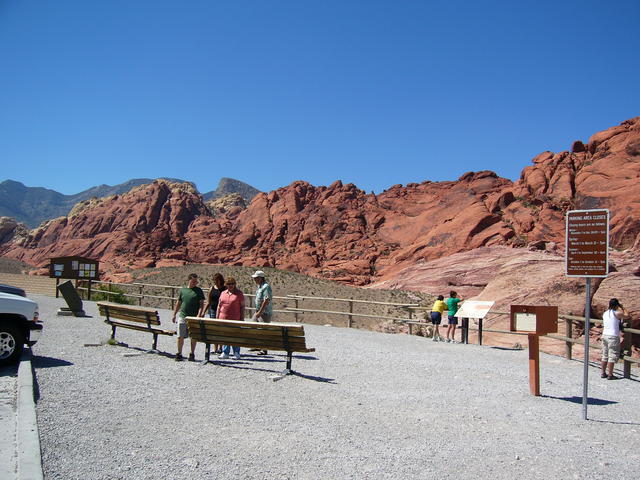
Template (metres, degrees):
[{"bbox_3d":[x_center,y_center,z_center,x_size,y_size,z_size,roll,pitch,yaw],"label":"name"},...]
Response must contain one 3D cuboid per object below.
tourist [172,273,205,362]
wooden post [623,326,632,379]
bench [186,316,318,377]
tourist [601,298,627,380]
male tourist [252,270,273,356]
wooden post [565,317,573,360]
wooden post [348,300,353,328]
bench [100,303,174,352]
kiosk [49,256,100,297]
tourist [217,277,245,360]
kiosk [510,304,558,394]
[{"bbox_3d":[-2.579,1.516,12.745,0.580,1.720,0.360,2,-3,-14],"label":"tourist"},{"bbox_3d":[6.221,2.224,13.079,0.140,1.120,0.140,2,-3,-11],"label":"wooden post"},{"bbox_3d":[-1.300,1.929,12.096,2.450,0.850,0.600,0,-3,26],"label":"bench"},{"bbox_3d":[5.861,1.962,12.942,0.400,1.620,0.450,4,-4,-41],"label":"tourist"},{"bbox_3d":[-1.274,1.590,14.146,0.360,1.790,0.450,4,-4,-37],"label":"male tourist"},{"bbox_3d":[6.120,2.378,15.879,0.140,1.120,0.140,3,-3,-23],"label":"wooden post"},{"bbox_3d":[1.140,2.705,23.929,0.150,1.100,0.150,-1,-4,41],"label":"wooden post"},{"bbox_3d":[-4.212,1.972,14.817,2.420,0.850,0.600,-1,-4,42],"label":"bench"},{"bbox_3d":[-12.984,2.007,34.360,2.600,2.330,0.400,2,-3,-3],"label":"kiosk"},{"bbox_3d":[-1.850,1.607,13.343,0.560,1.660,0.360,1,-3,14],"label":"tourist"},{"bbox_3d":[3.477,1.785,10.457,0.530,1.440,0.560,3,-3,-29],"label":"kiosk"}]

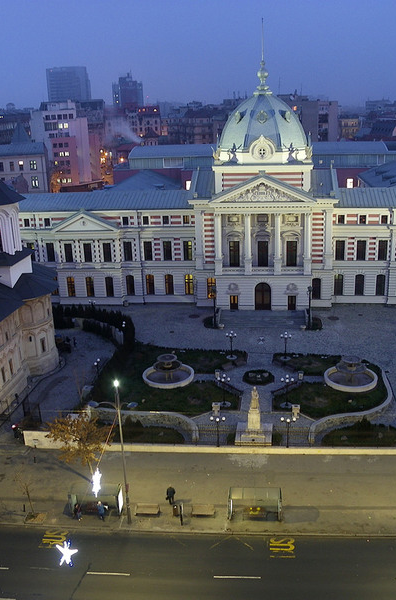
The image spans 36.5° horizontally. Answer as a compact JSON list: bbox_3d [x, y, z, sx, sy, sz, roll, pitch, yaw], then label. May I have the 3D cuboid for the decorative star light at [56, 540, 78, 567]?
[{"bbox_3d":[-6.930,13.435,31.910,1.200,1.350,0.800,0,19,5],"label":"decorative star light"}]

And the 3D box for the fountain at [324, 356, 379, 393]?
[{"bbox_3d":[17.315,7.784,67.431,6.000,2.700,6.000,0,19,5],"label":"fountain"}]

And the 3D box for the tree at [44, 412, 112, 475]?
[{"bbox_3d":[-9.988,12.951,51.241,5.700,6.400,5.300,0,18,6],"label":"tree"}]

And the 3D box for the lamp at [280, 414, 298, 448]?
[{"bbox_3d":[8.207,12.129,54.837,1.380,3.150,0.650,0,18,6],"label":"lamp"}]

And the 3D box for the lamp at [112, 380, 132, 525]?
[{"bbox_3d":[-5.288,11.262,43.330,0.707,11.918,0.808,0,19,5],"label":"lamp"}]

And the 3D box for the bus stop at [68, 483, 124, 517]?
[{"bbox_3d":[-7.734,15.404,46.030,4.090,2.475,1.717,0,19,5],"label":"bus stop"}]

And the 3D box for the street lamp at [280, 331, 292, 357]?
[{"bbox_3d":[10.852,5.680,73.621,1.400,3.250,1.400,0,19,5],"label":"street lamp"}]

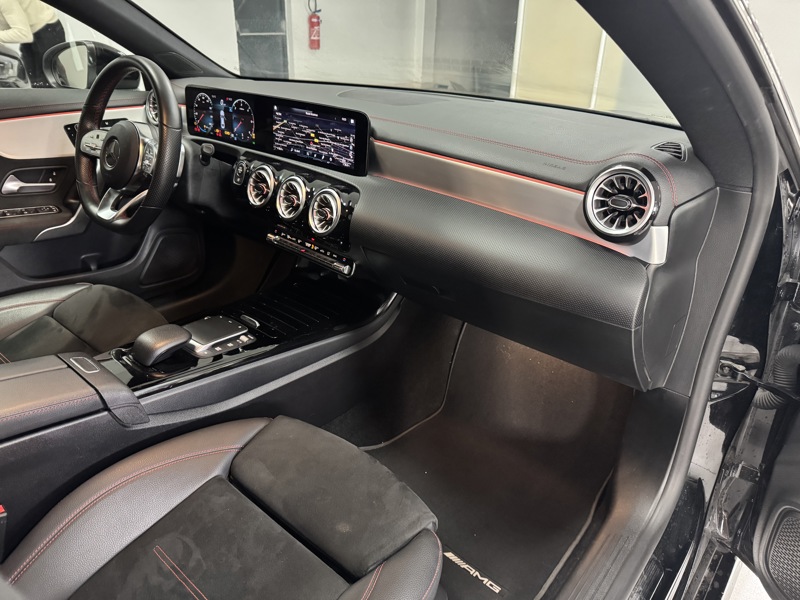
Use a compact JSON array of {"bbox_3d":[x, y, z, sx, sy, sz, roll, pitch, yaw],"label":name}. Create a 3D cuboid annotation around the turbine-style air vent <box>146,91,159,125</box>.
[{"bbox_3d":[-0.614,-0.493,1.417,0.090,0.090,0.040,22,31,38],"label":"turbine-style air vent"}]

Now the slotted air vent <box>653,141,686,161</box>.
[{"bbox_3d":[0.340,-0.188,0.700,0.052,0.037,0.022,5,-18,7],"label":"slotted air vent"}]

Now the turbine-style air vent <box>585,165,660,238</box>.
[{"bbox_3d":[0.271,-0.120,0.674,0.090,0.090,0.040,22,31,38],"label":"turbine-style air vent"}]

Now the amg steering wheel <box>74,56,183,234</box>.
[{"bbox_3d":[-0.557,-0.317,1.152,0.370,0.358,0.090,20,12,34],"label":"amg steering wheel"}]

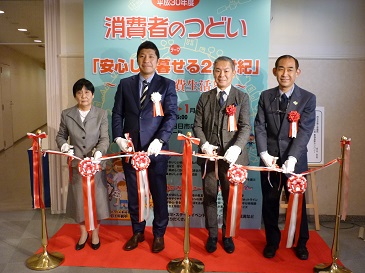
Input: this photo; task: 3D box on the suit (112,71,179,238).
[{"bbox_3d":[-0.323,0.176,3.011,0.538,1.433,0.400,2,9,6],"label":"suit"}]

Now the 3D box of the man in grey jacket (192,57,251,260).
[{"bbox_3d":[0.327,0.181,2.981,0.492,1.692,0.470,2,9,6],"label":"man in grey jacket"}]

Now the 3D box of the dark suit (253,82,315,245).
[{"bbox_3d":[0.851,0.266,2.947,0.504,1.402,0.400,4,9,18],"label":"dark suit"}]

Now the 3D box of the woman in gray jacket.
[{"bbox_3d":[-0.845,0.260,2.995,0.458,1.492,0.470,0,9,-8],"label":"woman in gray jacket"}]

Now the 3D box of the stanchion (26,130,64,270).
[{"bbox_3d":[-1.113,0.493,2.773,0.316,1.087,0.316,1,9,0],"label":"stanchion"}]

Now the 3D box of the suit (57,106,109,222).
[{"bbox_3d":[-0.849,0.244,3.022,0.454,1.034,0.400,0,9,-8],"label":"suit"}]

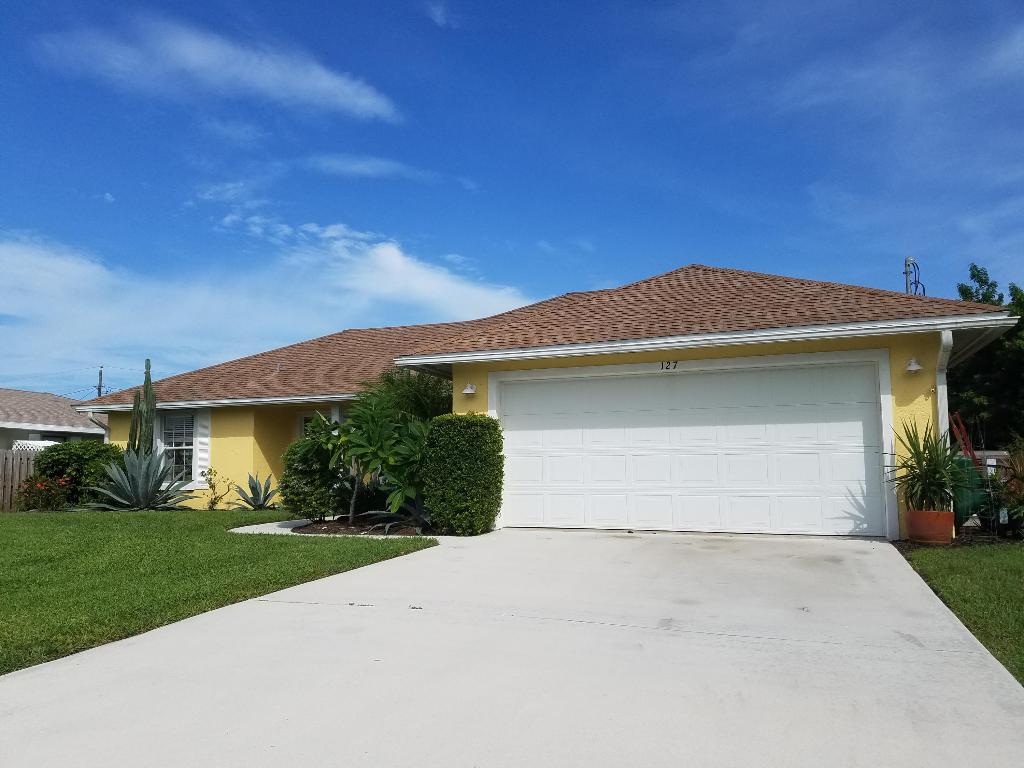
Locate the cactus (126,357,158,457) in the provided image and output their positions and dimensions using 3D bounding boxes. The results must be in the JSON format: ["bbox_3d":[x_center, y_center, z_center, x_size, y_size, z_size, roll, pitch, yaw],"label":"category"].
[{"bbox_3d":[-8.810,1.095,18.240,0.720,3.439,0.650,-3,-6,23],"label":"cactus"}]

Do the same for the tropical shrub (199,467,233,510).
[{"bbox_3d":[-6.905,2.435,17.850,0.780,1.035,0.650,-3,-6,23],"label":"tropical shrub"}]

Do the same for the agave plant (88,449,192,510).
[{"bbox_3d":[-8.383,2.186,17.356,2.400,1.366,2.300,-3,-6,23],"label":"agave plant"}]

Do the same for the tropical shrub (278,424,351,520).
[{"bbox_3d":[-3.391,1.529,13.339,1.350,1.655,1.300,-3,-6,23],"label":"tropical shrub"}]

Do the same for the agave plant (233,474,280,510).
[{"bbox_3d":[-5.734,2.402,17.194,1.150,0.886,1.100,-3,-6,23],"label":"agave plant"}]

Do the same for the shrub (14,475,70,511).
[{"bbox_3d":[-11.080,2.577,18.189,1.300,0.867,1.100,-3,-6,23],"label":"shrub"}]

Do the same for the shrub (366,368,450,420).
[{"bbox_3d":[-1.760,0.928,13.741,1.800,2.500,1.800,-3,-6,23],"label":"shrub"}]

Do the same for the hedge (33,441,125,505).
[{"bbox_3d":[-10.661,2.258,18.914,2.200,1.734,1.900,-3,-6,23],"label":"hedge"}]

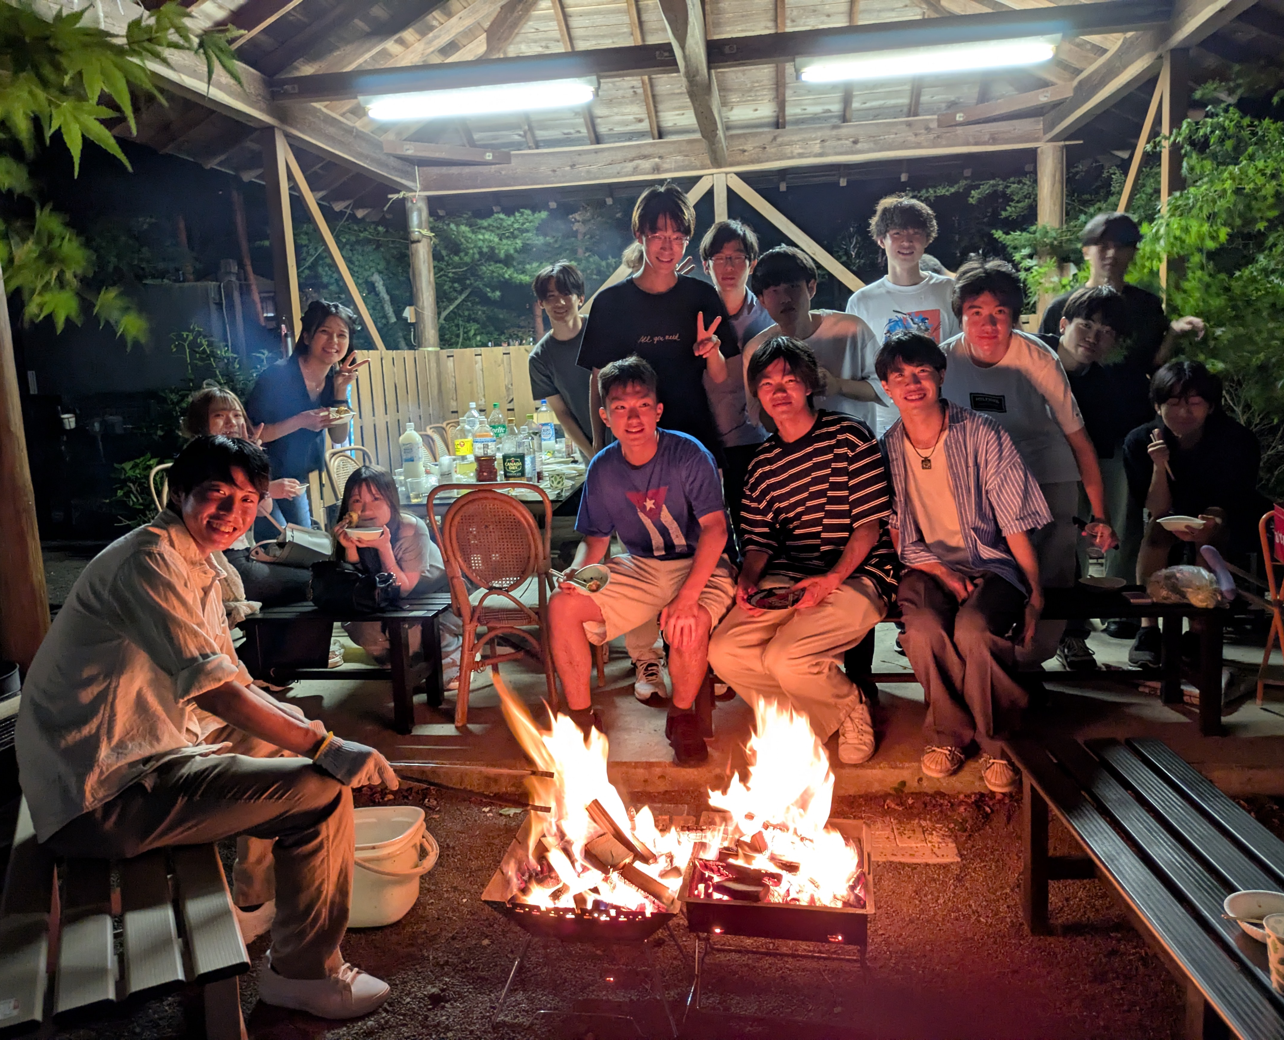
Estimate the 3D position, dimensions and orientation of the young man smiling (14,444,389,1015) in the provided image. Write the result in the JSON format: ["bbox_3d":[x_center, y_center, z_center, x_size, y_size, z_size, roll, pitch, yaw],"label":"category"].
[{"bbox_3d":[-0.915,0.421,2.190,0.750,1.200,0.500,-5,8,-14],"label":"young man smiling"}]

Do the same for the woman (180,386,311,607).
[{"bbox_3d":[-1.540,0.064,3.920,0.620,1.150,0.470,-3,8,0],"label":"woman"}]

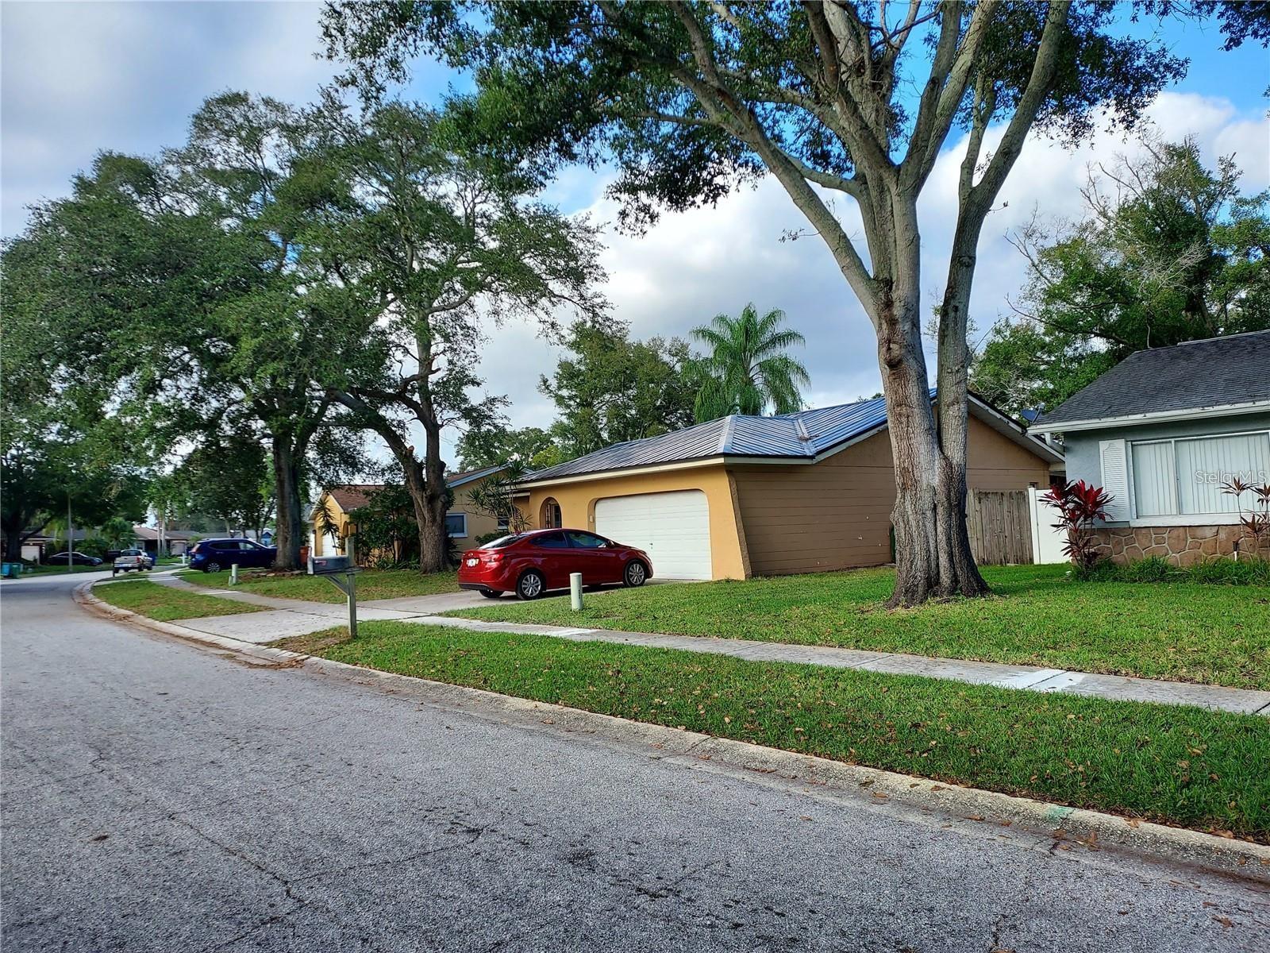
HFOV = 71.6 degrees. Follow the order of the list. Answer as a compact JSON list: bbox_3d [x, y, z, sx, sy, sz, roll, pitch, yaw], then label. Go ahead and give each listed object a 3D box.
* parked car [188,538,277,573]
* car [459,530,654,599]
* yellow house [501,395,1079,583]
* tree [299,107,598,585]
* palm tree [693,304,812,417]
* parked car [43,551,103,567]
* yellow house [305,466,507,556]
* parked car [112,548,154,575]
[{"bbox_3d":[-19.523,3.895,43.522,4.680,1.720,1.850,-2,-3,-35],"label":"parked car"},{"bbox_3d":[-1.614,1.856,19.424,4.540,1.435,1.780,-1,-3,-38],"label":"car"},{"bbox_3d":[2.920,0.526,30.781,14.600,5.150,17.600,1,-4,-35],"label":"yellow house"},{"bbox_3d":[-6.802,-5.004,33.261,11.200,17.200,11.200,-2,-4,0],"label":"tree"},{"bbox_3d":[5.868,-2.328,43.836,5.900,12.100,5.900,-2,-4,0],"label":"palm tree"},{"bbox_3d":[-56.023,8.260,88.000,4.750,1.450,1.820,0,-4,-26],"label":"parked car"},{"bbox_3d":[-10.086,2.172,47.942,13.000,4.900,14.000,0,-4,-31],"label":"yellow house"},{"bbox_3d":[-37.283,6.236,65.323,1.800,1.700,5.100,-1,-4,-21],"label":"parked car"}]

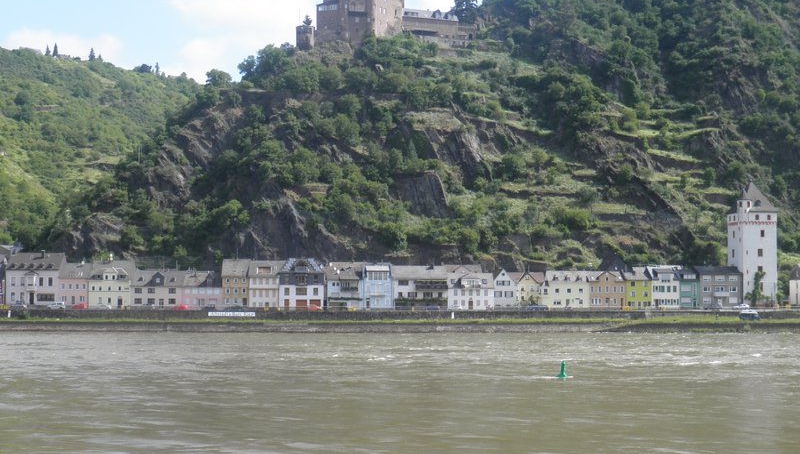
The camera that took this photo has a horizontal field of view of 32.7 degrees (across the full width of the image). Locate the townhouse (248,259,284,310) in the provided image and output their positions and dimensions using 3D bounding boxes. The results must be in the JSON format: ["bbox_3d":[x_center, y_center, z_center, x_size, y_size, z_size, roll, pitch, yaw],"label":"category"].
[{"bbox_3d":[-33.962,14.718,347.735,7.959,12.352,10.000,0,-3,0],"label":"townhouse"}]

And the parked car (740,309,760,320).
[{"bbox_3d":[82.165,20.652,321.342,4.900,2.413,1.900,0,-3,0],"label":"parked car"}]

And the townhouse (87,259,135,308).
[{"bbox_3d":[-73.190,14.750,349.990,11.010,12.060,10.500,0,-3,0],"label":"townhouse"}]

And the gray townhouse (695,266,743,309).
[{"bbox_3d":[81.140,15.570,349.690,10.750,10.890,10.000,0,-3,0],"label":"gray townhouse"}]

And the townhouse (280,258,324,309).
[{"bbox_3d":[-24.840,14.720,350.000,11.210,13.030,10.500,0,-3,0],"label":"townhouse"}]

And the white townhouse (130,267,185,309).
[{"bbox_3d":[-60.956,15.776,347.673,13.483,10.132,10.000,0,-3,0],"label":"white townhouse"}]

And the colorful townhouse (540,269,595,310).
[{"bbox_3d":[42.240,16.210,349.660,11.510,9.610,10.000,0,-3,0],"label":"colorful townhouse"}]

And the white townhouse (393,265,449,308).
[{"bbox_3d":[5.240,15.560,349.950,13.790,11.200,10.500,0,-3,0],"label":"white townhouse"}]

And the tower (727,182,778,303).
[{"bbox_3d":[91.854,4.466,353.345,9.800,32.373,9.800,1,-3,-10],"label":"tower"}]

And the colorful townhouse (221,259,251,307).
[{"bbox_3d":[-41.345,14.528,347.746,7.256,12.482,10.000,0,-3,0],"label":"colorful townhouse"}]

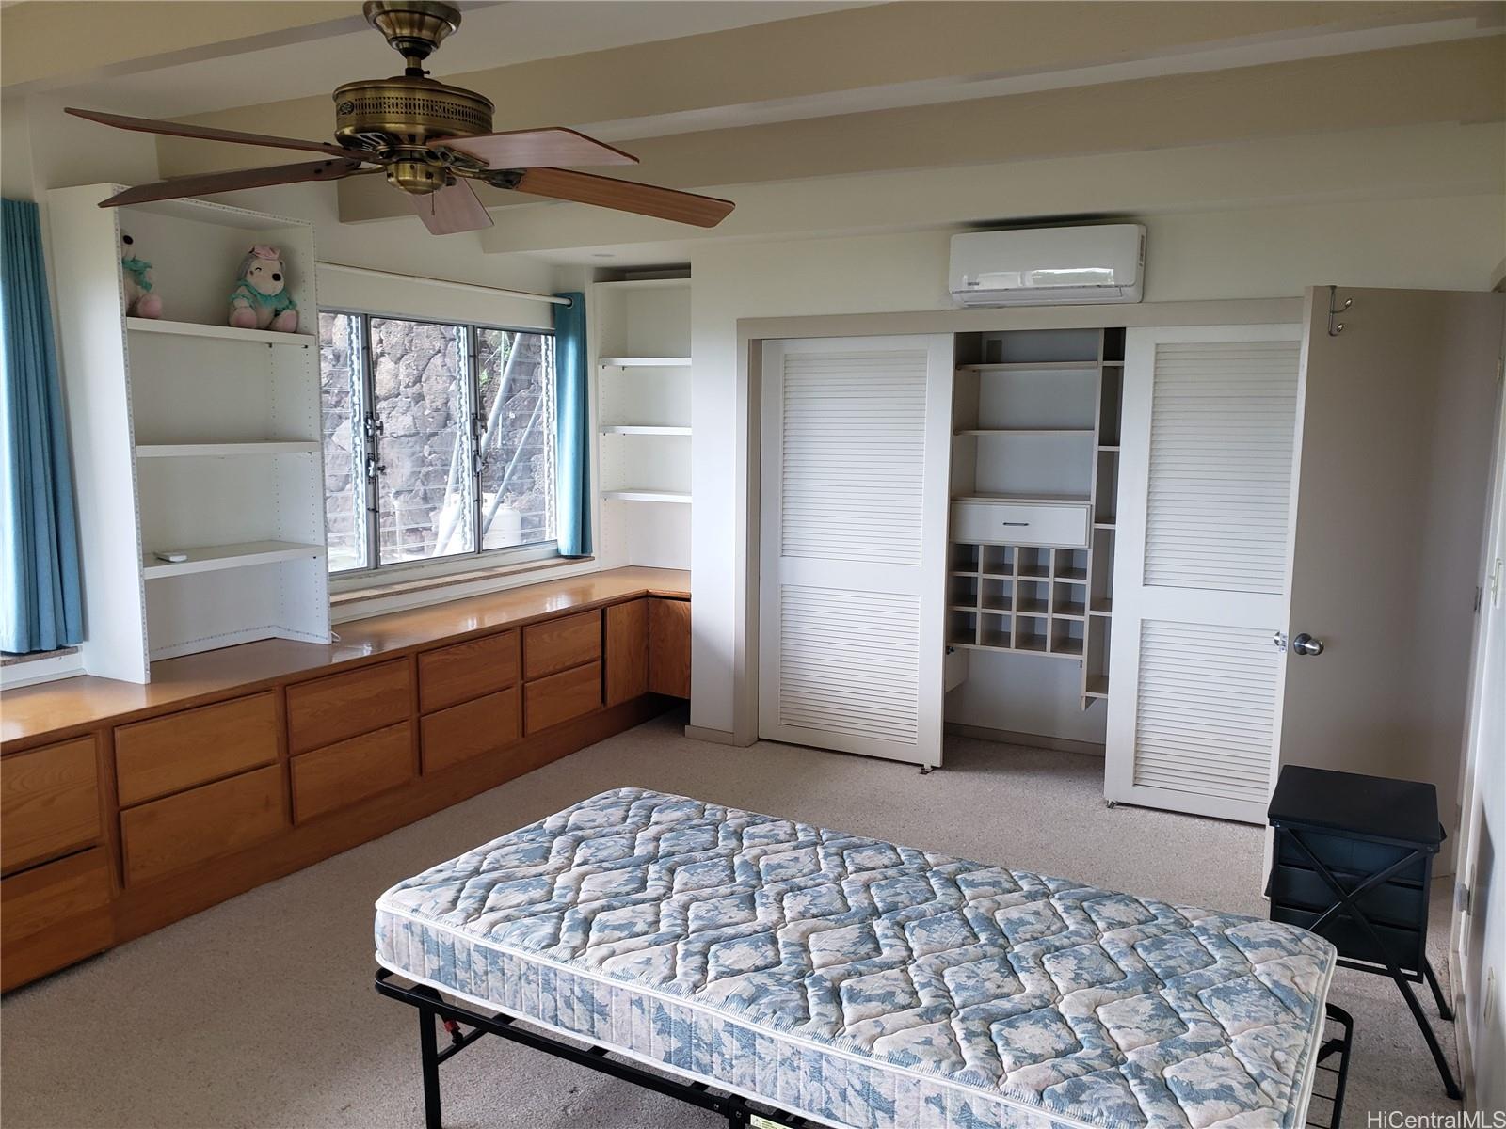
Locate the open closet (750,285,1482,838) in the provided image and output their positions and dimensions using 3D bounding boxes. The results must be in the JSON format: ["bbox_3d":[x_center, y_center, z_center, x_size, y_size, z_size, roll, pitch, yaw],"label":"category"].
[{"bbox_3d":[1.384,-0.047,5.277,2.858,2.081,0.727,4,8,27],"label":"open closet"}]

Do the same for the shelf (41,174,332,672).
[{"bbox_3d":[-2.061,-0.470,4.244,0.333,1.679,0.824,4,8,27],"label":"shelf"}]

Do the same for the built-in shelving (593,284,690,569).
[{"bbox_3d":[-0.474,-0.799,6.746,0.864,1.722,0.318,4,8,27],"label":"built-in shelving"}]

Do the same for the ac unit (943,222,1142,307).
[{"bbox_3d":[1.221,-1.242,4.727,0.776,0.285,0.212,4,8,27],"label":"ac unit"}]

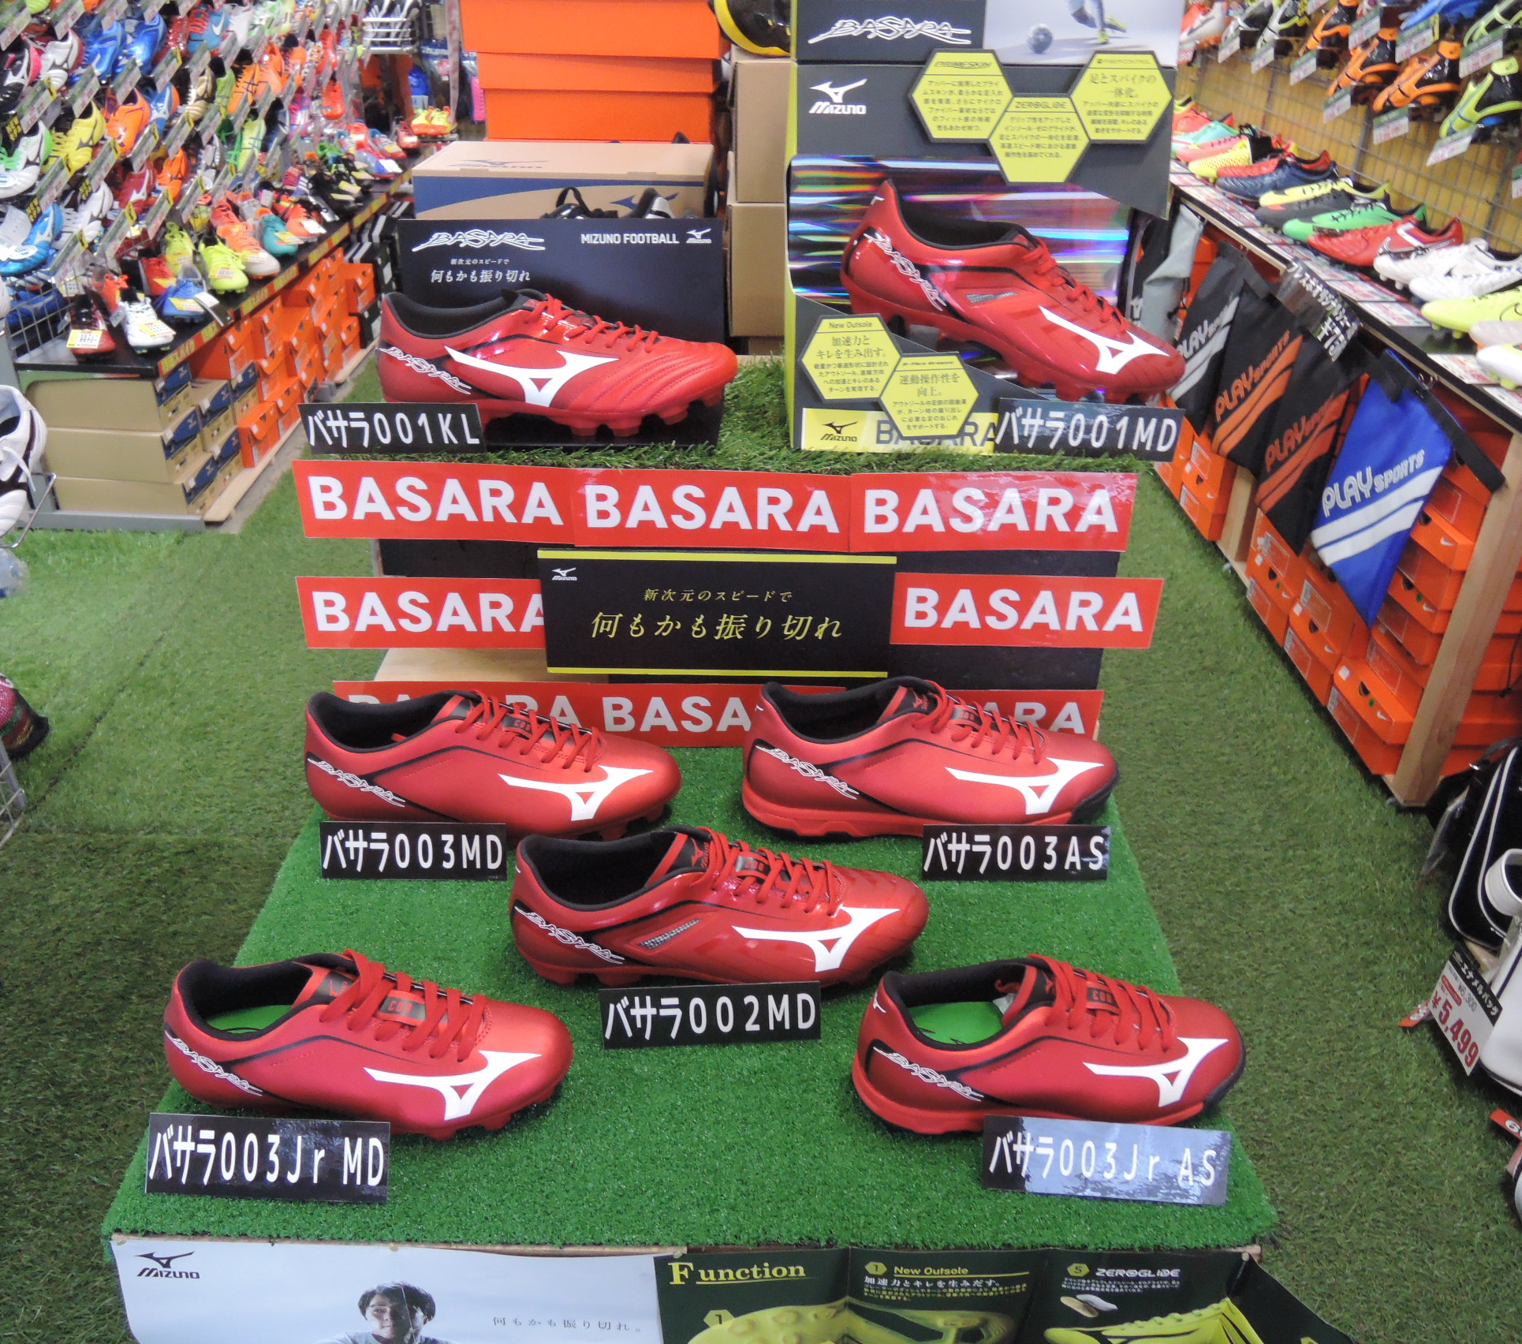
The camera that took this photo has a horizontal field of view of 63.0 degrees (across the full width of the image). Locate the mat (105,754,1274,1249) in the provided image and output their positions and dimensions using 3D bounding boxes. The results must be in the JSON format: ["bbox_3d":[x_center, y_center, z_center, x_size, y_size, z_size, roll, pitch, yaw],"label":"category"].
[{"bbox_3d":[-0.035,0.189,0.854,0.618,0.016,0.457,1,32,-1],"label":"mat"}]

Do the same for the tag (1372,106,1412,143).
[{"bbox_3d":[1.467,-1.269,2.888,0.004,0.056,0.120,-8,13,-15],"label":"tag"}]

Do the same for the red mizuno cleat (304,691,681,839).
[{"bbox_3d":[-0.199,0.064,0.936,0.280,0.105,0.100,2,32,1],"label":"red mizuno cleat"}]

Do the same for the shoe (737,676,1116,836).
[{"bbox_3d":[0.130,0.054,0.931,0.285,0.110,0.104,-1,32,-2],"label":"shoe"}]

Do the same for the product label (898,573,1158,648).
[{"bbox_3d":[0.205,-0.046,0.972,0.209,0.059,0.004,1,29,-2],"label":"product label"}]

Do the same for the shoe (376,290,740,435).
[{"bbox_3d":[-0.156,-0.246,0.951,0.278,0.100,0.100,1,32,2],"label":"shoe"}]

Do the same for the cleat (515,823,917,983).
[{"bbox_3d":[-0.025,0.137,0.805,0.276,0.102,0.100,-1,32,-1],"label":"cleat"}]

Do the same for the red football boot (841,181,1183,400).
[{"bbox_3d":[0.199,-0.289,0.920,0.278,0.102,0.100,17,31,-6],"label":"red football boot"}]

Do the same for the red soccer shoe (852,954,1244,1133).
[{"bbox_3d":[0.168,0.200,0.706,0.232,0.100,0.087,-2,32,-3],"label":"red soccer shoe"}]

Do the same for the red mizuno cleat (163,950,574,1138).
[{"bbox_3d":[-0.223,0.199,0.707,0.233,0.100,0.087,2,32,3],"label":"red mizuno cleat"}]

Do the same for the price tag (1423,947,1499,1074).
[{"bbox_3d":[0.781,0.374,1.380,0.004,0.088,0.128,15,21,4],"label":"price tag"}]

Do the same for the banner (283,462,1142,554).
[{"bbox_3d":[-0.032,-0.124,0.935,0.630,0.062,0.006,1,32,-1],"label":"banner"}]

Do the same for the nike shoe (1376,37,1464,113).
[{"bbox_3d":[1.519,-1.365,2.860,0.100,0.105,0.280,1,9,0],"label":"nike shoe"}]

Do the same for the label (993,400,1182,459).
[{"bbox_3d":[0.242,-0.179,0.920,0.132,0.043,0.004,3,32,5],"label":"label"}]

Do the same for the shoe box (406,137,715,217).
[{"bbox_3d":[-0.228,-0.567,1.523,0.330,0.120,0.207,1,32,0],"label":"shoe box"}]

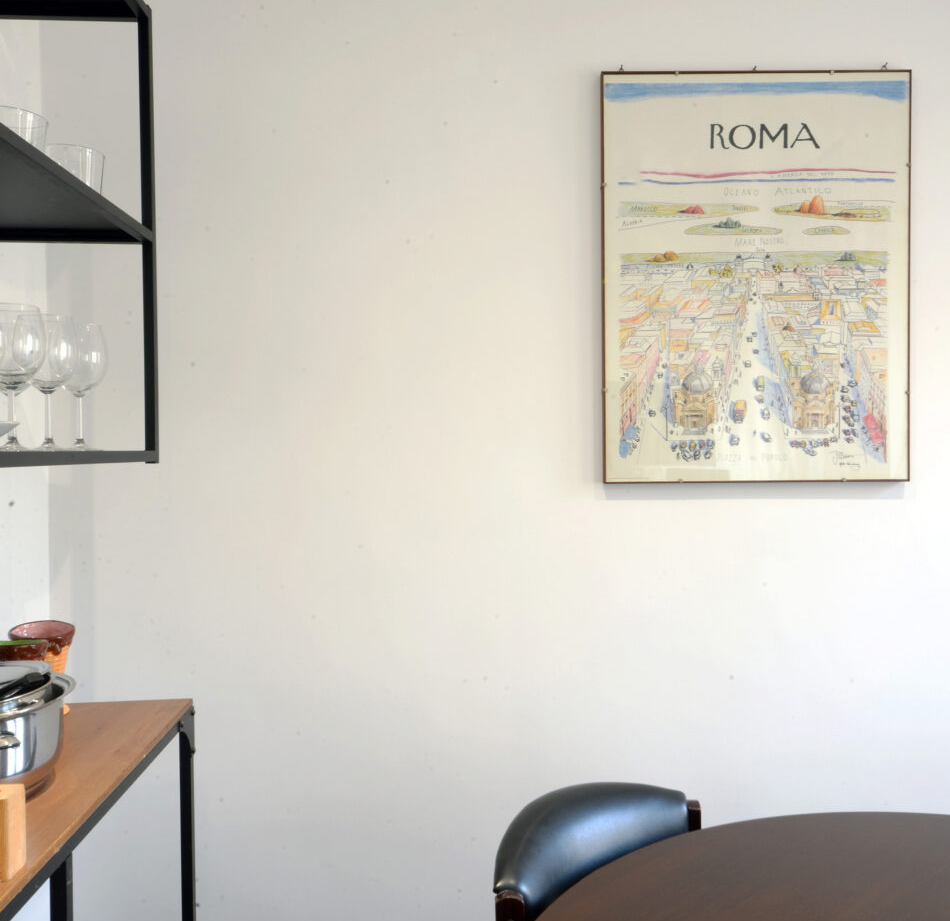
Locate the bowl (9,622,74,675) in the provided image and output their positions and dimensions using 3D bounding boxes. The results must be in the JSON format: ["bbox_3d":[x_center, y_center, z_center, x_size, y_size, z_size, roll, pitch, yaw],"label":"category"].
[{"bbox_3d":[-0.636,0.309,1.393,0.097,0.122,0.097,0,1,-2],"label":"bowl"}]

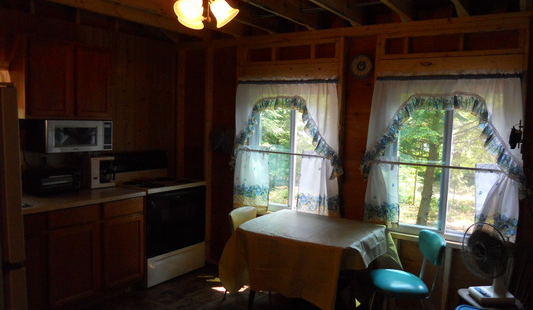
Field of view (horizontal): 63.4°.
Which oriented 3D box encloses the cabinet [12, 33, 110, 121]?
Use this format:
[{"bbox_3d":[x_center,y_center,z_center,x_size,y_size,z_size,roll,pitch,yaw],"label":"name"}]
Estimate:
[{"bbox_3d":[-1.709,-0.610,3.621,0.305,0.615,0.755,5,7,34],"label":"cabinet"}]

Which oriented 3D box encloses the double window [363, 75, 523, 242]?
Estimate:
[{"bbox_3d":[1.287,0.021,3.280,1.100,1.220,0.120,5,7,34],"label":"double window"}]

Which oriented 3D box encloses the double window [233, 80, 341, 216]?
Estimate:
[{"bbox_3d":[0.154,-0.076,4.035,1.120,1.220,0.120,5,7,34],"label":"double window"}]

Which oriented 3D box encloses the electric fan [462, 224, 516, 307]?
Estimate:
[{"bbox_3d":[1.420,0.709,2.800,0.270,0.485,0.340,0,6,-15],"label":"electric fan"}]

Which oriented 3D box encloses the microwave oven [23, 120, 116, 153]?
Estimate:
[{"bbox_3d":[-1.680,-0.167,3.668,0.370,0.260,0.600,5,7,34],"label":"microwave oven"}]

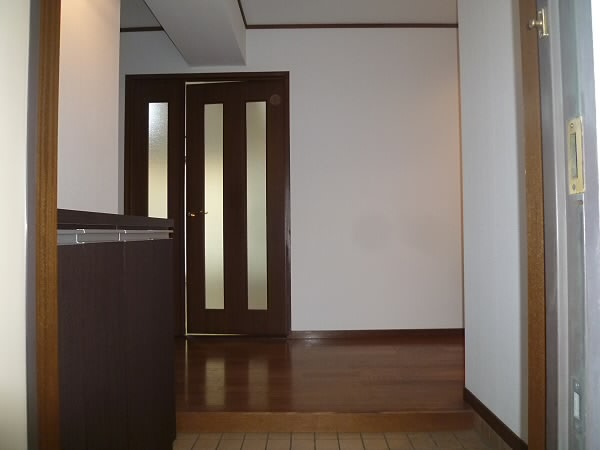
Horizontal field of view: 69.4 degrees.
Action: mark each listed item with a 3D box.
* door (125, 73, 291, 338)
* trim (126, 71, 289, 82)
[{"bbox_3d":[-0.715,-0.159,3.353,1.285,2.035,0.080,0,-2,1],"label":"door"},{"bbox_3d":[-0.721,-1.145,3.365,1.285,0.064,0.050,0,-2,1],"label":"trim"}]

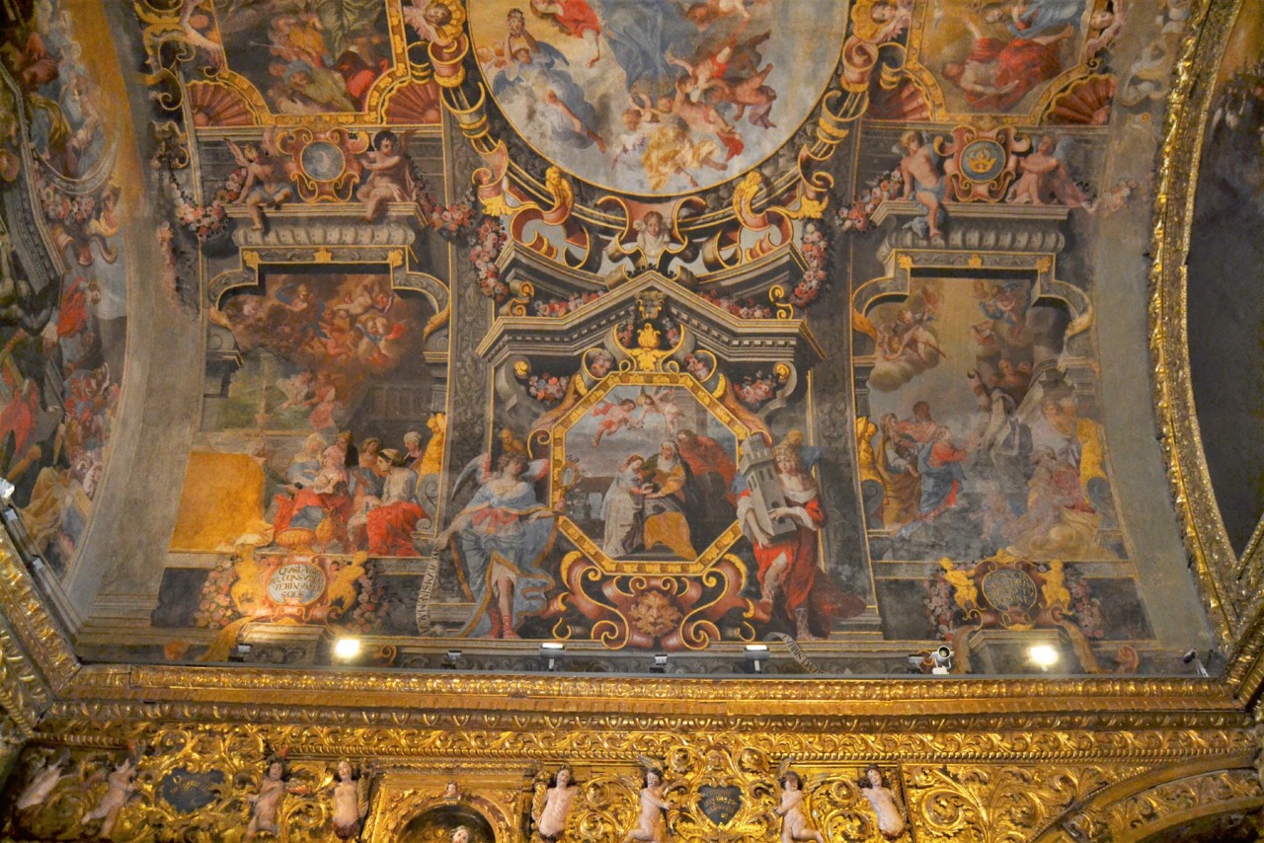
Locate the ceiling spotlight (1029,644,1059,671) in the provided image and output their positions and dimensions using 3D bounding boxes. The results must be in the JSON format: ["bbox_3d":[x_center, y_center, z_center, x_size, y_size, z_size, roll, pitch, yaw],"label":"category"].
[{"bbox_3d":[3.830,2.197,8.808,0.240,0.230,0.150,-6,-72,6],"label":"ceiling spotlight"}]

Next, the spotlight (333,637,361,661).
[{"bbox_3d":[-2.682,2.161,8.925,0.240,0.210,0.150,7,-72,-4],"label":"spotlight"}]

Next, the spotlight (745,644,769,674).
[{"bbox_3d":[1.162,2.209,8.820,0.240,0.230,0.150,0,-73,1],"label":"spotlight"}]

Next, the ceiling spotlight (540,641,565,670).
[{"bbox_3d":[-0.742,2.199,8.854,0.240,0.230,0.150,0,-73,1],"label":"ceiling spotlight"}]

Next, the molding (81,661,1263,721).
[{"bbox_3d":[0.072,2.507,8.560,10.550,0.310,0.340,0,-53,1],"label":"molding"}]

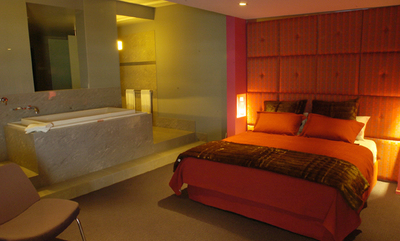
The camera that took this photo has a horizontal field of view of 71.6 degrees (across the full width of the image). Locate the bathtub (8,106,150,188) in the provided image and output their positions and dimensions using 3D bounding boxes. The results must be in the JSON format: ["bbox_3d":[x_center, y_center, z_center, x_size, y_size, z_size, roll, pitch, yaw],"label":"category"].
[{"bbox_3d":[-1.771,0.310,4.397,0.924,0.706,1.920,6,12,37],"label":"bathtub"}]

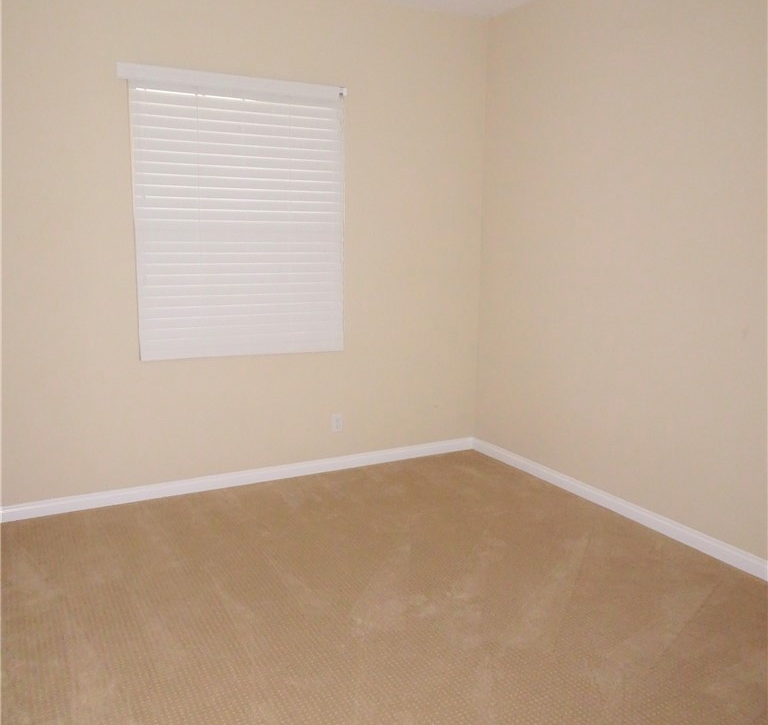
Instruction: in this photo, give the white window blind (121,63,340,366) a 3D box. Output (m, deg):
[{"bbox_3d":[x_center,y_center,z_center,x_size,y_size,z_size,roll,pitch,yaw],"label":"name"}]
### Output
[{"bbox_3d":[-0.759,-0.755,3.808,1.202,1.465,0.085,-5,11,-28],"label":"white window blind"}]

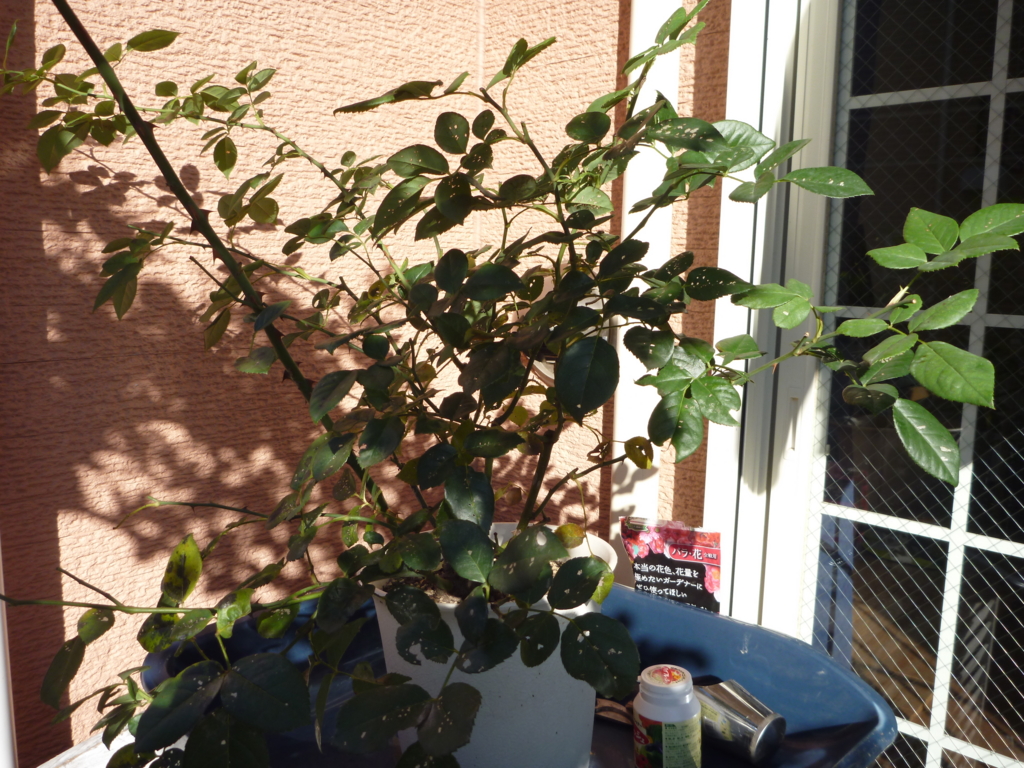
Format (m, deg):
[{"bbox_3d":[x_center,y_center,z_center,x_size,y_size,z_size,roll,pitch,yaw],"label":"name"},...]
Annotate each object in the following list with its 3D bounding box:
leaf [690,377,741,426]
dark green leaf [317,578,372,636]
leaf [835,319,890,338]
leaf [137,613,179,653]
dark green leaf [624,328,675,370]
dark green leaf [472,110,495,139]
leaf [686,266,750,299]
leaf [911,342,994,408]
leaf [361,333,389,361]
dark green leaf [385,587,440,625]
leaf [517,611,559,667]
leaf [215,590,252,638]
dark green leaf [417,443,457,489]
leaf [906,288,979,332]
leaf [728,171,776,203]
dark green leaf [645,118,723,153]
[{"bbox_3d":[0.190,0.016,0.775,0.047,0.011,0.059,-33,68,-25],"label":"leaf"},{"bbox_3d":[-0.148,0.197,0.735,0.042,0.013,0.053,34,51,27],"label":"dark green leaf"},{"bbox_3d":[0.313,-0.050,0.740,0.048,0.008,0.029,-5,40,23],"label":"leaf"},{"bbox_3d":[-0.339,0.238,0.792,0.039,0.012,0.038,31,64,27],"label":"leaf"},{"bbox_3d":[0.137,-0.036,0.831,0.049,0.011,0.058,9,54,7],"label":"dark green leaf"},{"bbox_3d":[-0.026,-0.238,0.760,0.018,0.025,0.005,14,-6,4],"label":"dark green leaf"},{"bbox_3d":[0.193,-0.094,0.775,0.058,0.040,0.011,1,-32,20],"label":"leaf"},{"bbox_3d":[0.360,-0.007,0.677,0.059,0.076,0.012,-38,-20,-16],"label":"leaf"},{"bbox_3d":[-0.146,-0.040,0.880,0.029,0.008,0.034,-16,53,-41],"label":"leaf"},{"bbox_3d":[-0.090,0.210,0.769,0.057,0.035,0.011,28,-21,12],"label":"dark green leaf"},{"bbox_3d":[0.023,0.218,0.710,0.035,0.048,0.009,22,-16,0],"label":"leaf"},{"bbox_3d":[-0.262,0.217,0.780,0.030,0.046,0.013,15,-22,18],"label":"leaf"},{"bbox_3d":[-0.075,0.079,0.801,0.035,0.053,0.010,36,-23,10],"label":"dark green leaf"},{"bbox_3d":[0.375,-0.064,0.720,0.068,0.010,0.036,-35,26,26],"label":"leaf"},{"bbox_3d":[0.214,-0.176,0.740,0.041,0.013,0.044,0,30,8],"label":"leaf"},{"bbox_3d":[0.161,-0.229,0.758,0.071,0.012,0.049,12,53,5],"label":"dark green leaf"}]

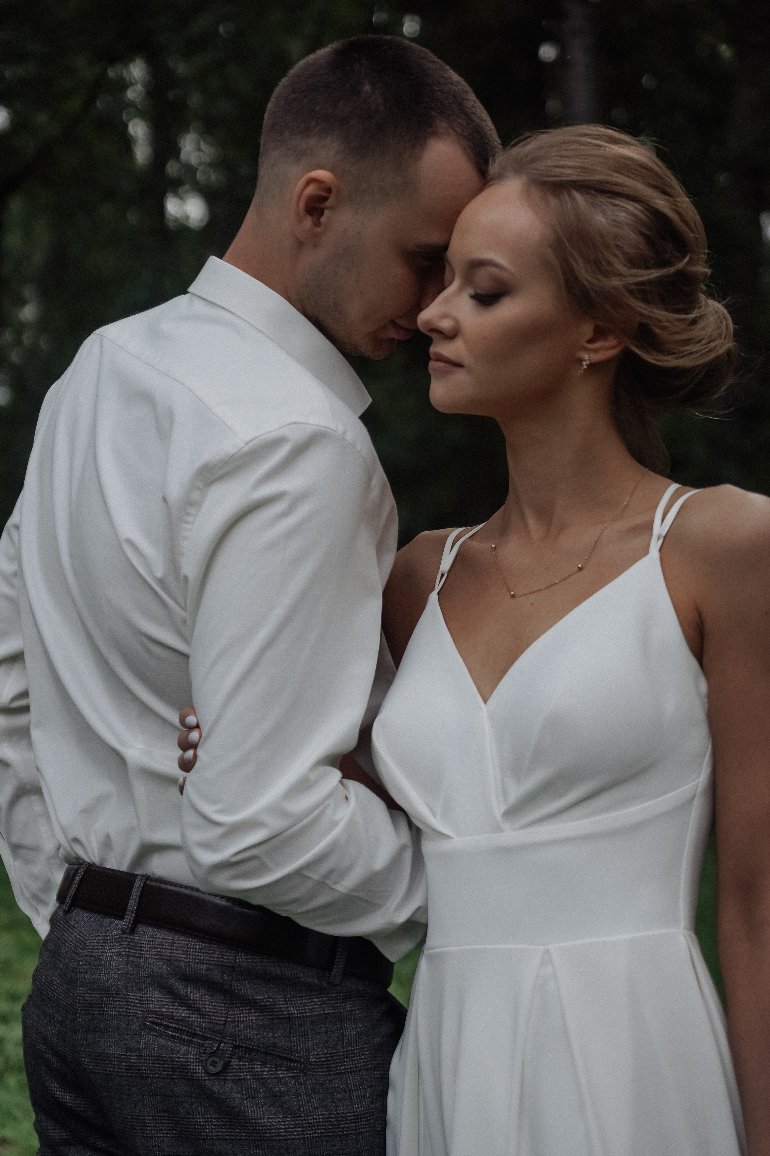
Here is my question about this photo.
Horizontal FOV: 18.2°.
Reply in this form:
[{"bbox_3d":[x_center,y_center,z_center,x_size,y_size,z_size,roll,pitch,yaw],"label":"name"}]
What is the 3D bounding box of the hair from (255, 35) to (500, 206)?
[{"bbox_3d":[-0.007,-0.359,1.975,0.190,0.165,0.165,23,6,8],"label":"hair"}]

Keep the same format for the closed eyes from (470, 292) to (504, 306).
[{"bbox_3d":[0.081,-0.223,1.925,0.012,0.013,0.031,2,1,-30],"label":"closed eyes"}]

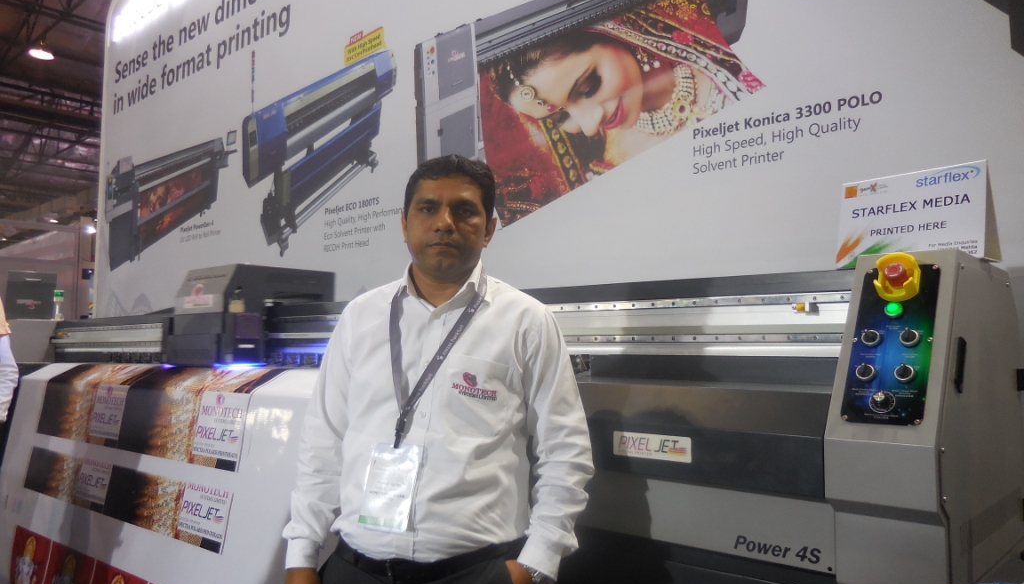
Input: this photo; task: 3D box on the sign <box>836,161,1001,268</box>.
[{"bbox_3d":[0.875,-0.159,1.615,0.111,0.204,0.297,4,-5,-42],"label":"sign"}]

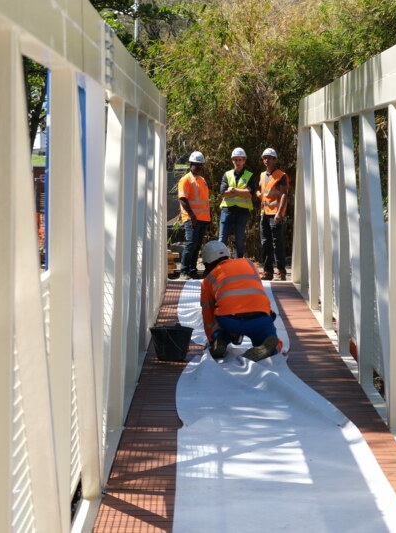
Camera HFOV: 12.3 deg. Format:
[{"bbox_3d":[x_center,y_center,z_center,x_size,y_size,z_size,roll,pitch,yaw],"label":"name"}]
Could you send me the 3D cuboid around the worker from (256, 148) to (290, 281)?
[{"bbox_3d":[1.027,-0.709,25.150,0.500,1.810,0.360,1,2,30],"label":"worker"}]

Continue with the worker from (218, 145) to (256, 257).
[{"bbox_3d":[0.537,-0.723,25.400,0.510,1.820,0.380,0,2,2],"label":"worker"}]

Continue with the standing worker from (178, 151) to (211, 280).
[{"bbox_3d":[-0.044,-0.700,25.300,0.500,1.760,0.360,-1,2,-35],"label":"standing worker"}]

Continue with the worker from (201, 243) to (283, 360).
[{"bbox_3d":[0.378,0.282,16.020,0.680,1.000,1.000,0,2,-13],"label":"worker"}]

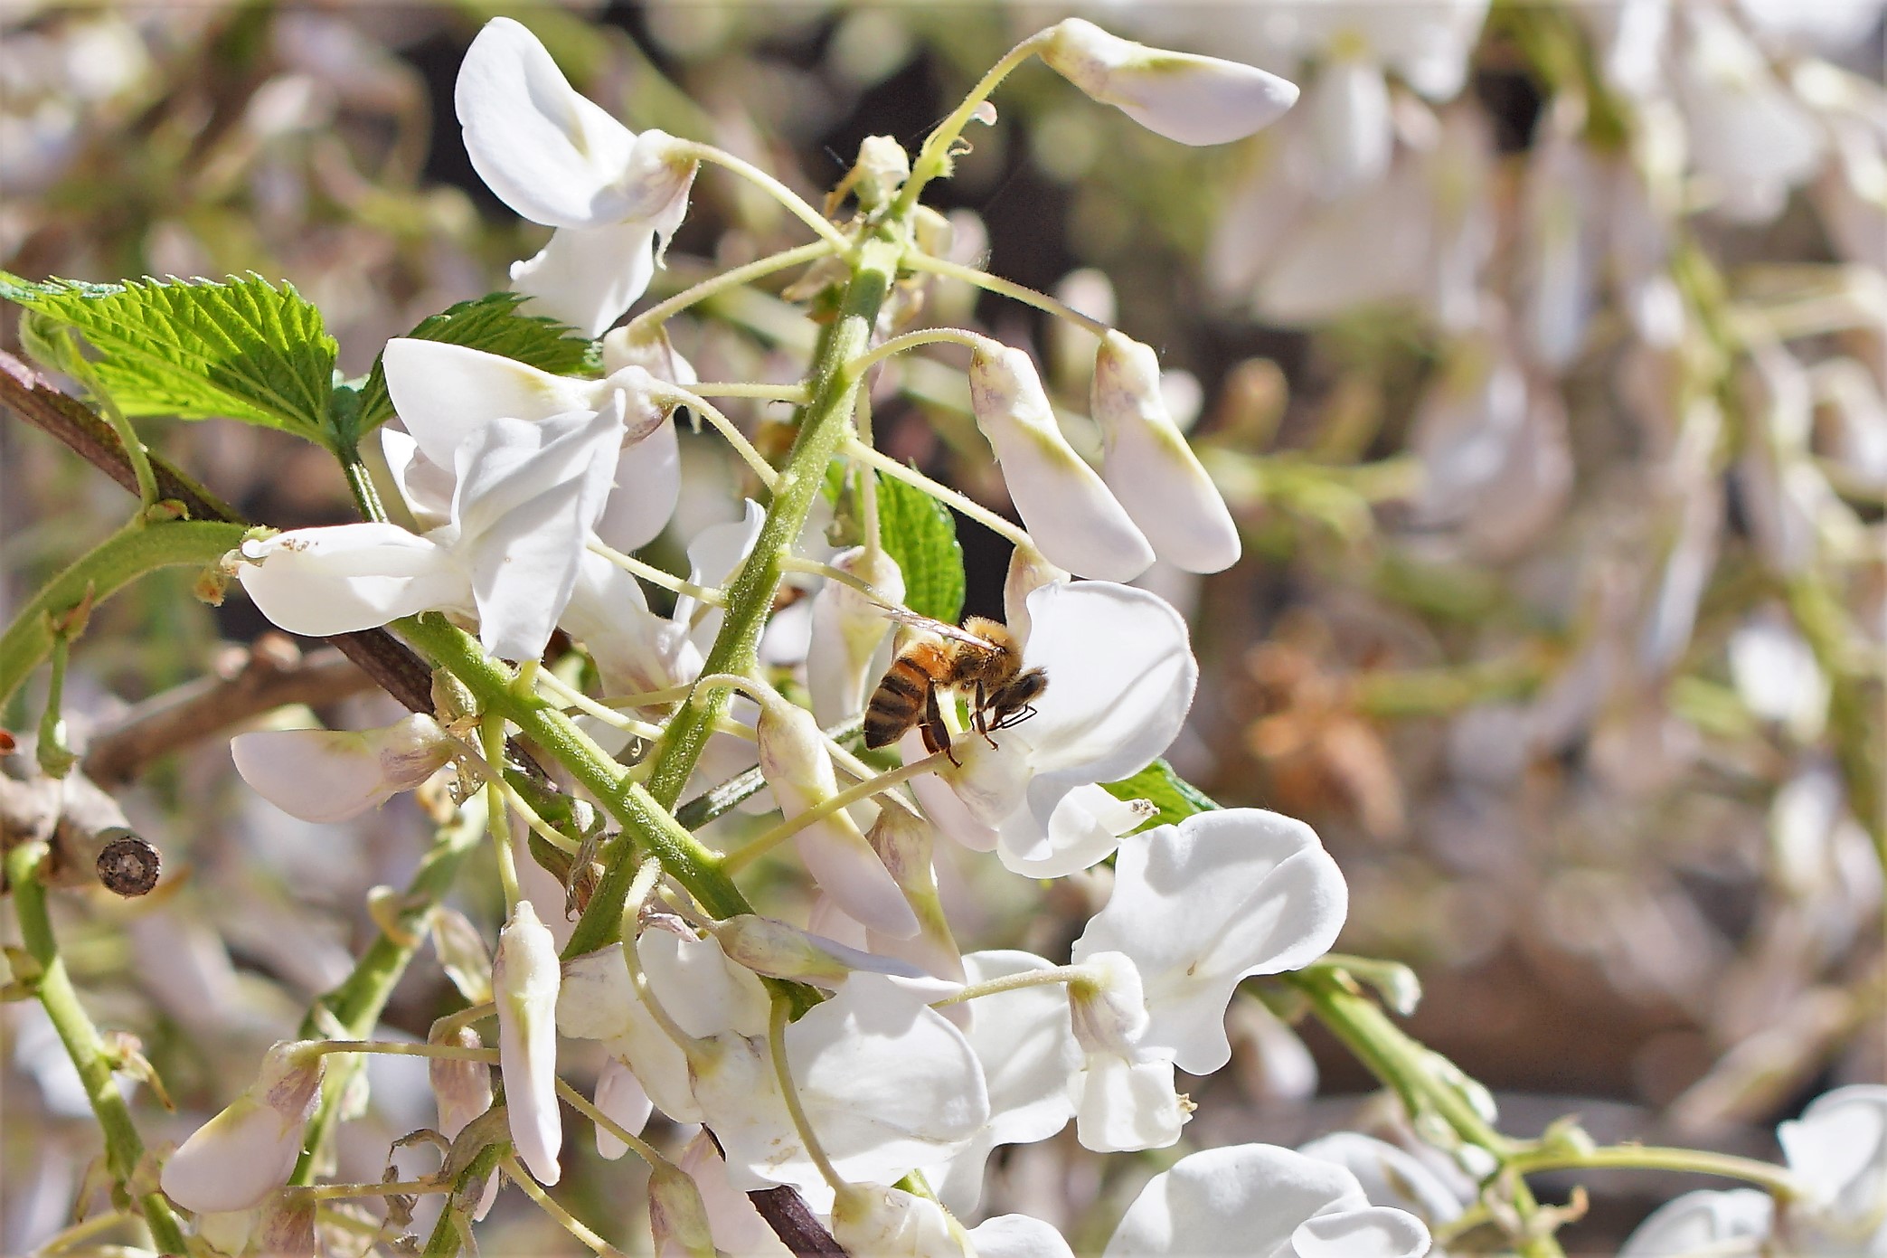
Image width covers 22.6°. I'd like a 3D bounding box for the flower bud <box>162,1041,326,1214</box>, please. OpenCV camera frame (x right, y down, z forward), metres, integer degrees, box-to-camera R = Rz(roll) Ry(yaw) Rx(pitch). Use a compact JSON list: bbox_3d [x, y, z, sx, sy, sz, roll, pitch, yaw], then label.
[{"bbox_3d":[-0.048,0.034,0.322,0.014,0.007,0.006,-37,0,-6],"label":"flower bud"}]

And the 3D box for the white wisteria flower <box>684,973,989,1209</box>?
[{"bbox_3d":[-0.008,0.033,0.340,0.018,0.017,0.017,10,-7,-38],"label":"white wisteria flower"}]

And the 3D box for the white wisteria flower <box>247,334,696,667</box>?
[{"bbox_3d":[-0.035,-0.009,0.342,0.031,0.022,0.018,0,0,-15],"label":"white wisteria flower"}]

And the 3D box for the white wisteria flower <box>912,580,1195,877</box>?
[{"bbox_3d":[0.007,0.007,0.306,0.015,0.018,0.013,3,0,-24],"label":"white wisteria flower"}]

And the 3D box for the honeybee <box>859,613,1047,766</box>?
[{"bbox_3d":[0.001,0.005,0.345,0.013,0.009,0.006,-18,0,-3],"label":"honeybee"}]

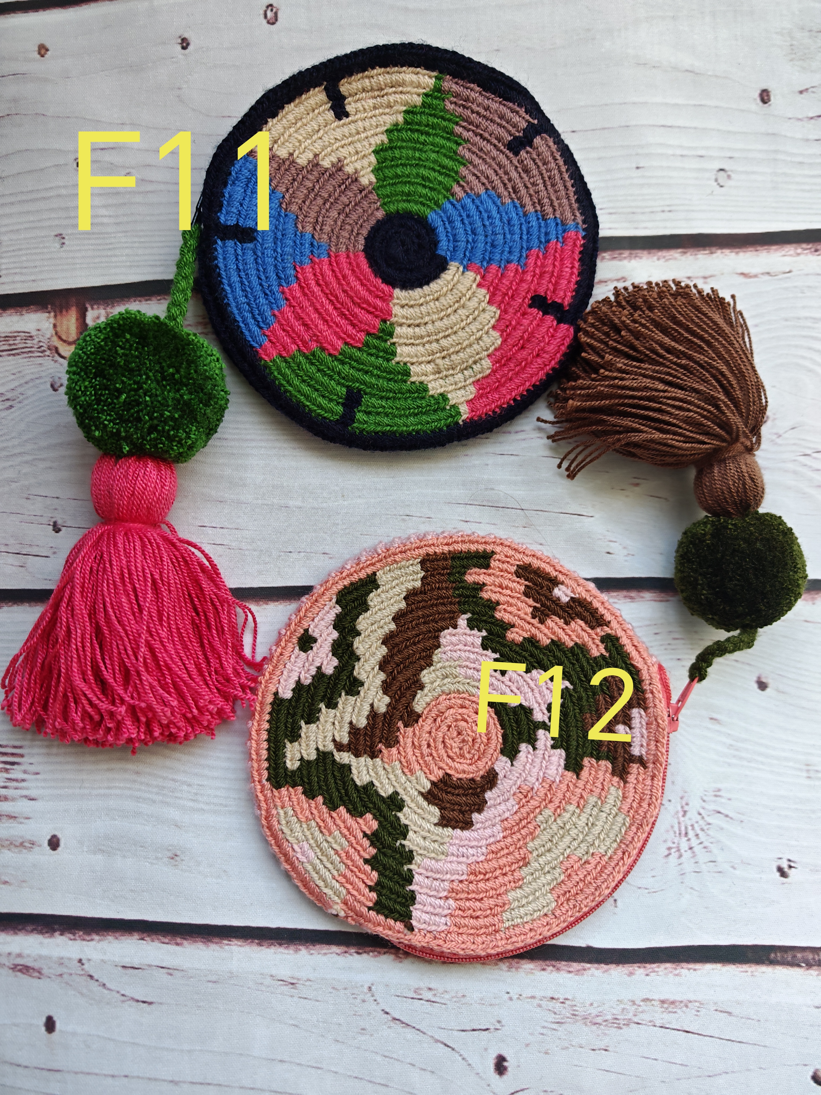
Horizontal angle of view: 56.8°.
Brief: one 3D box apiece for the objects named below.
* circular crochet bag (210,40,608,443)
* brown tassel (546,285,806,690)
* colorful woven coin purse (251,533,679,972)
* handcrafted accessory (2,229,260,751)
[{"bbox_3d":[-0.006,-0.096,0.239,0.127,0.020,0.131,0,87,6],"label":"circular crochet bag"},{"bbox_3d":[0.081,-0.023,0.219,0.067,0.034,0.118,-20,85,4],"label":"brown tassel"},{"bbox_3d":[0.013,0.059,0.228,0.127,0.020,0.127,0,87,6],"label":"colorful woven coin purse"},{"bbox_3d":[-0.094,-0.023,0.245,0.089,0.048,0.180,3,87,6],"label":"handcrafted accessory"}]

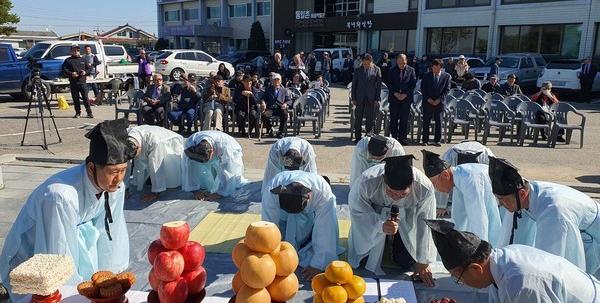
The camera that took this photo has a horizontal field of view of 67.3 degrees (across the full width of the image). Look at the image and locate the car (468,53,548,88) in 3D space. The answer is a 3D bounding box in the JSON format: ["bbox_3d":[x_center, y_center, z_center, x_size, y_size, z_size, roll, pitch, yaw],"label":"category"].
[{"bbox_3d":[9.972,-3.491,20.745,5.300,1.760,1.840,-10,17,-43],"label":"car"}]

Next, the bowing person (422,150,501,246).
[{"bbox_3d":[1.553,0.404,4.017,0.880,0.750,0.580,-8,15,-37],"label":"bowing person"}]

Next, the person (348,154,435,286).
[{"bbox_3d":[0.682,0.448,3.447,0.630,0.870,0.830,2,12,3],"label":"person"}]

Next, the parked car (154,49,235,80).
[{"bbox_3d":[-6.261,-5.008,26.461,4.500,1.700,1.850,-9,16,-39],"label":"parked car"}]

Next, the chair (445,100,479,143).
[{"bbox_3d":[3.161,-0.601,8.771,0.560,0.790,0.560,3,12,10],"label":"chair"}]

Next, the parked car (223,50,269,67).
[{"bbox_3d":[-4.441,-6.801,34.958,1.850,1.680,4.650,13,17,43],"label":"parked car"}]

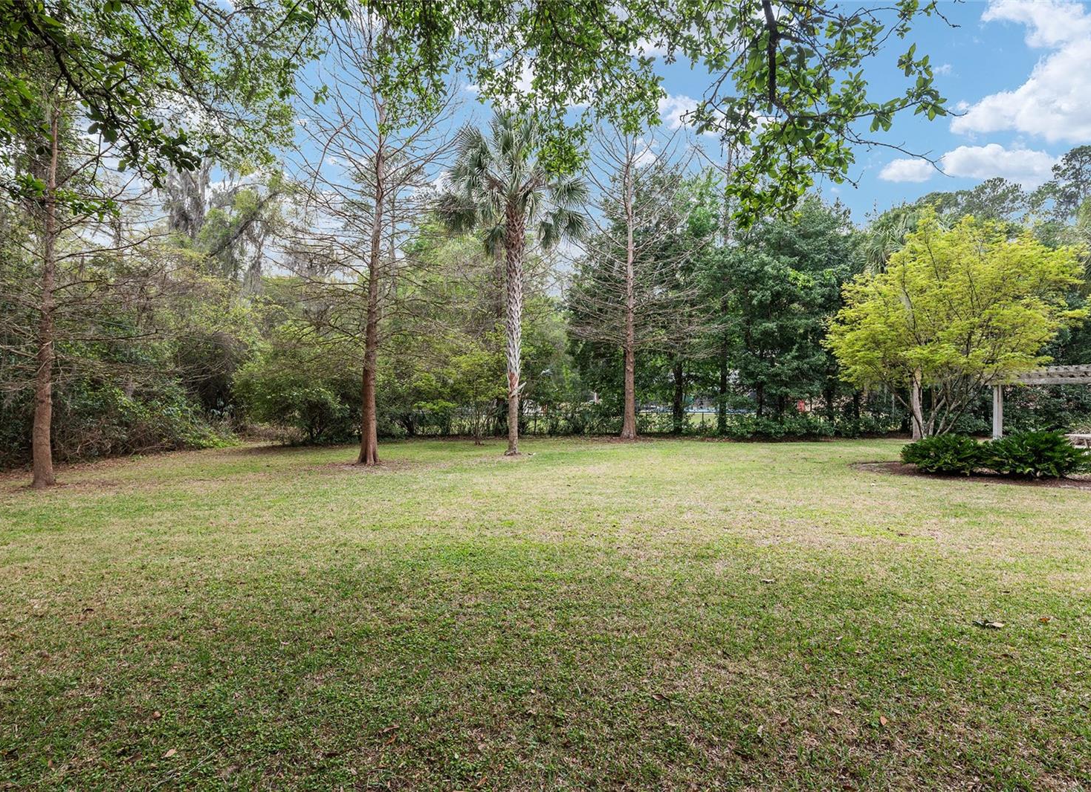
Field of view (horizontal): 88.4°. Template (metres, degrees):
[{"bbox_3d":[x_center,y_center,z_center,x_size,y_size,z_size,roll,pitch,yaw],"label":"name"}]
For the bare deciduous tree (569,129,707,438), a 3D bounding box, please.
[{"bbox_3d":[3.500,-4.400,22.000,5.300,12.200,5.200,0,0,0],"label":"bare deciduous tree"}]

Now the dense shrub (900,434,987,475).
[{"bbox_3d":[8.900,1.250,12.500,1.700,0.880,1.550,0,0,40],"label":"dense shrub"}]

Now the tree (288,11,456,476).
[{"bbox_3d":[-4.550,-4.250,14.700,4.400,12.000,4.300,0,0,0],"label":"tree"}]

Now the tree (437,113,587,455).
[{"bbox_3d":[-1.000,-3.350,16.600,4.350,10.100,4.200,0,0,0],"label":"tree"}]

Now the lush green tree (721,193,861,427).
[{"bbox_3d":[10.400,-3.650,24.600,6.200,10.400,5.600,0,0,0],"label":"lush green tree"}]

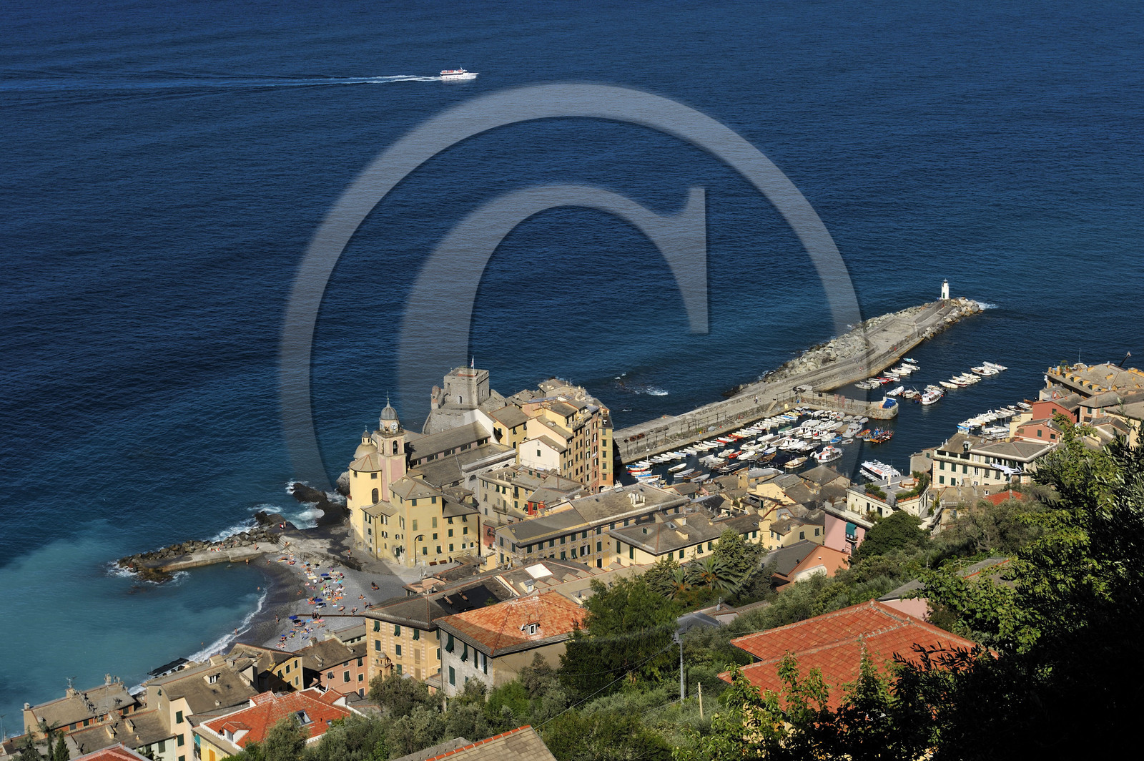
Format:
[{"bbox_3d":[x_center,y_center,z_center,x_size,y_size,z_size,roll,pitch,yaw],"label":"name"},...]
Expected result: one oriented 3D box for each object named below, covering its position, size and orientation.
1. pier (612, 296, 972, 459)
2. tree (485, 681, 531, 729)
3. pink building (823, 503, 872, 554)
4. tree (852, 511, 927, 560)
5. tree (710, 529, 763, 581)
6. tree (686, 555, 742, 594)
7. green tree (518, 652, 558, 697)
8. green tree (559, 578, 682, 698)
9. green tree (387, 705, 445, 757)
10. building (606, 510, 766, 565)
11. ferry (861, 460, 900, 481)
[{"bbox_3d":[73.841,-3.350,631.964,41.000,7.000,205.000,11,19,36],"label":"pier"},{"bbox_3d":[-6.200,31.530,214.000,4.390,5.400,4.300,0,16,-2],"label":"tree"},{"bbox_3d":[56.020,30.361,422.676,9.500,11.000,14.000,-10,18,-30],"label":"pink building"},{"bbox_3d":[65.390,32.540,458.000,15.660,11.000,13.500,2,16,8],"label":"tree"},{"bbox_3d":[26.788,28.864,362.000,8.600,9.500,8.600,-1,16,0],"label":"tree"},{"bbox_3d":[21.741,30.267,340.000,8.600,7.000,8.600,-1,16,0],"label":"tree"},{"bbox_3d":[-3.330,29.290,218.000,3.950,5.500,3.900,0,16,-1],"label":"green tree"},{"bbox_3d":[5.207,28.005,242.000,13.000,13.000,13.000,-1,16,0],"label":"green tree"},{"bbox_3d":[-13.580,30.650,193.000,5.050,5.000,4.800,-1,16,-4],"label":"green tree"},{"bbox_3d":[24.580,35.070,478.820,30.000,13.500,15.220,-12,20,-37],"label":"building"},{"bbox_3d":[80.410,23.430,561.010,5.200,5.300,17.500,-9,18,-29],"label":"ferry"}]

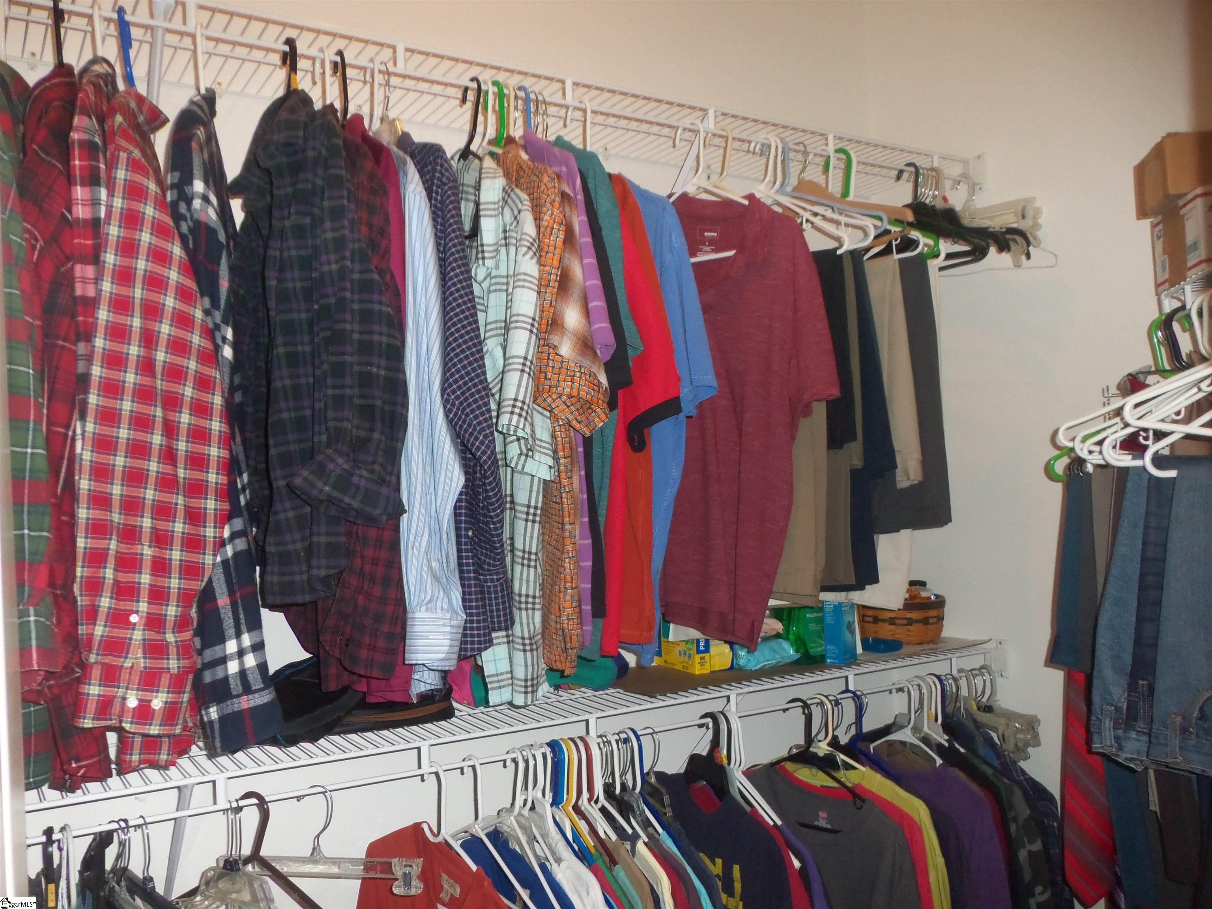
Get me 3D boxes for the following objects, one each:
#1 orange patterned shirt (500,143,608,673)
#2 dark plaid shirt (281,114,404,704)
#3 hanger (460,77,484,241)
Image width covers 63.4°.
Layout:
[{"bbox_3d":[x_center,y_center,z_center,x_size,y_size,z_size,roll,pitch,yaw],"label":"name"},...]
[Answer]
[{"bbox_3d":[-0.156,-0.093,1.592,0.115,0.852,0.512,-1,-1,-30],"label":"orange patterned shirt"},{"bbox_3d":[-0.419,-0.104,1.467,0.130,0.882,0.463,0,-1,-34],"label":"dark plaid shirt"},{"bbox_3d":[-0.209,-0.483,1.587,0.020,0.256,0.414,0,-1,-34],"label":"hanger"}]

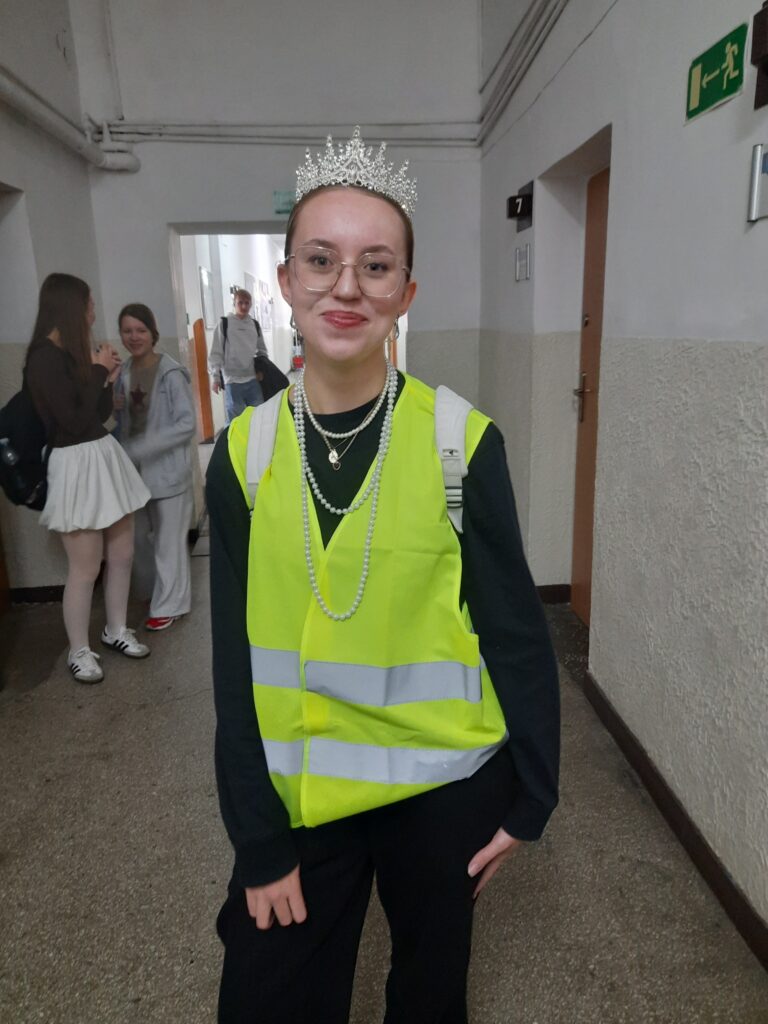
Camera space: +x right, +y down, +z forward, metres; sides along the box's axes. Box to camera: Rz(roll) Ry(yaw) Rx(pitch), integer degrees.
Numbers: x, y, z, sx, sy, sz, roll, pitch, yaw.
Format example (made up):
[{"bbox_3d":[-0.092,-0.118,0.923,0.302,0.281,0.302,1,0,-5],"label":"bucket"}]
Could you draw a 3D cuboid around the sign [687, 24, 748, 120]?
[{"bbox_3d":[0.821,-1.080,1.831,0.012,0.148,0.295,-2,14,-2],"label":"sign"}]

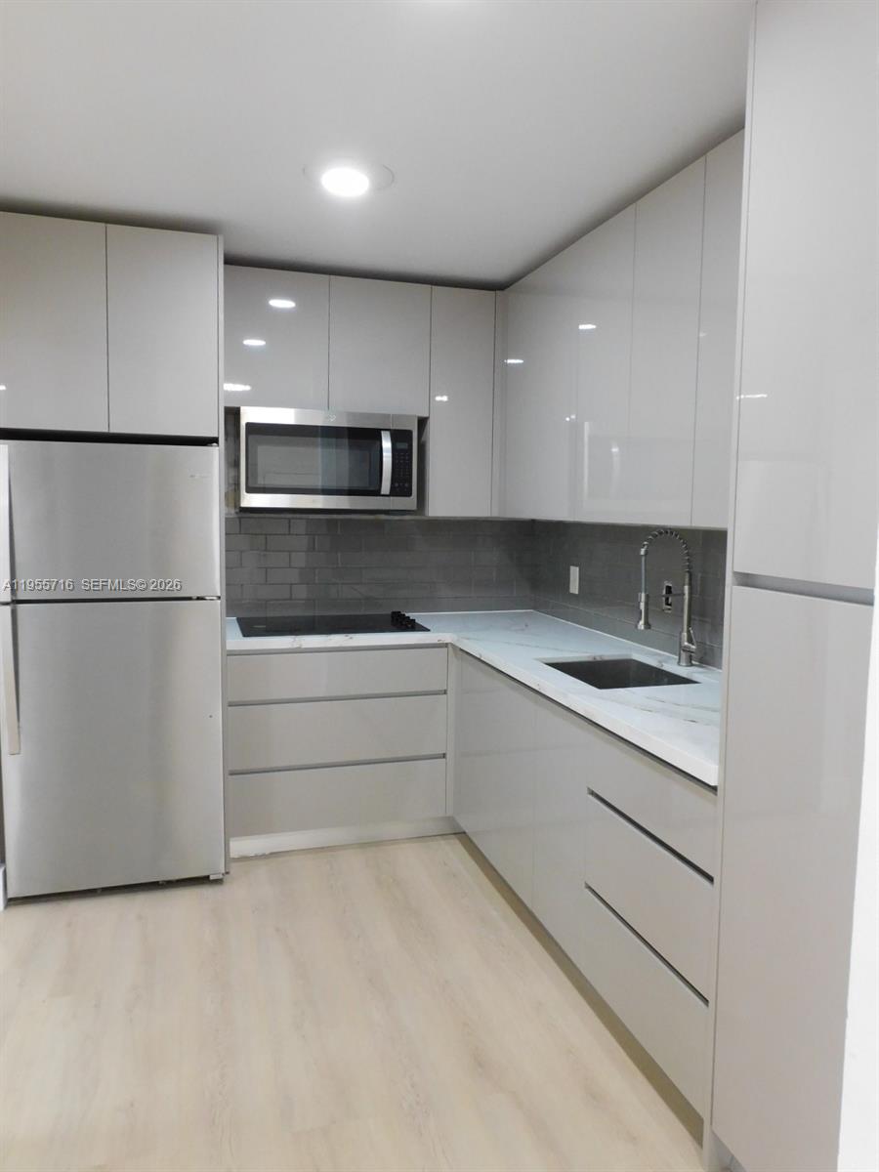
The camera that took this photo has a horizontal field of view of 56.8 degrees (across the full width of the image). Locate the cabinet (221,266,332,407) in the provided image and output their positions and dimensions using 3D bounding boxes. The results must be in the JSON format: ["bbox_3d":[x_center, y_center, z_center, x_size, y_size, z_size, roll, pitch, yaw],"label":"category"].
[{"bbox_3d":[-0.731,-1.045,3.563,0.445,0.569,0.336,-1,6,-17],"label":"cabinet"}]

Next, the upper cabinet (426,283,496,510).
[{"bbox_3d":[0.054,-0.835,3.820,0.301,1.014,0.336,-1,6,-17],"label":"upper cabinet"}]

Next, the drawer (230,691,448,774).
[{"bbox_3d":[-0.475,0.575,3.598,0.901,0.263,0.520,-1,6,-17],"label":"drawer"}]

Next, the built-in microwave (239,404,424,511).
[{"bbox_3d":[-0.512,-0.550,3.643,0.756,0.414,0.405,-1,6,-17],"label":"built-in microwave"}]

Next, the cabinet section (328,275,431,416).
[{"bbox_3d":[-0.304,-1.057,3.713,0.449,0.571,0.350,-1,6,-17],"label":"cabinet section"}]

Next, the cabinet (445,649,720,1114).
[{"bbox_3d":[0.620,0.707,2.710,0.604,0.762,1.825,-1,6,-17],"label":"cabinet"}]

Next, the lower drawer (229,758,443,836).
[{"bbox_3d":[-0.479,0.852,3.625,0.901,0.261,0.520,-1,6,-17],"label":"lower drawer"}]

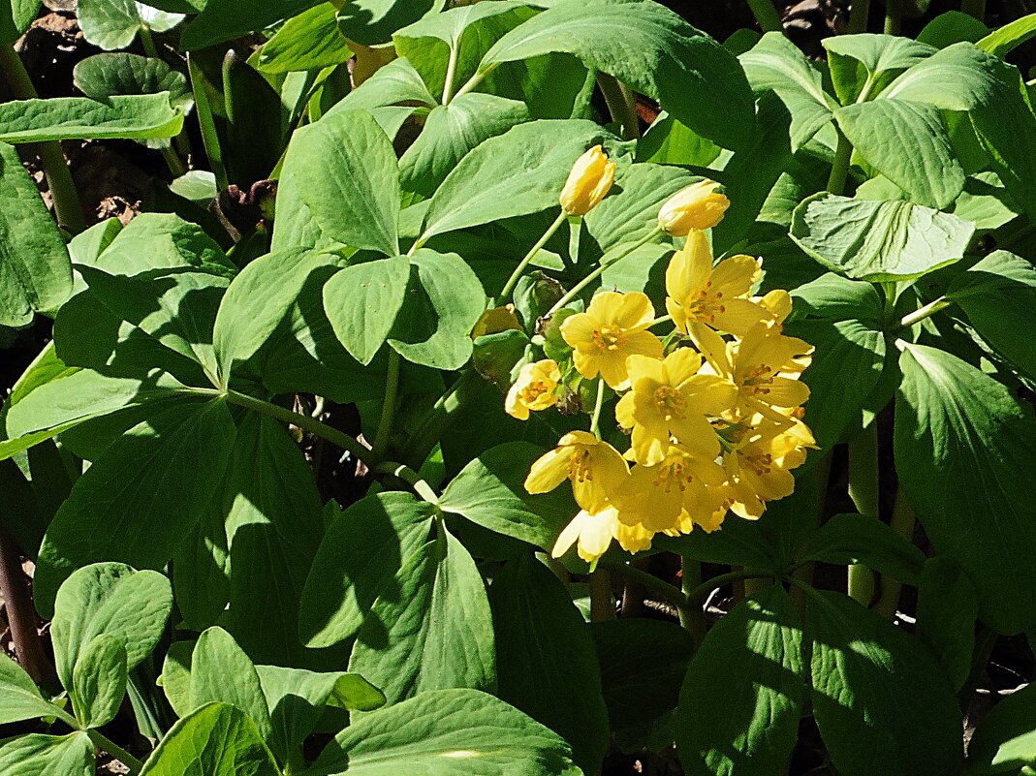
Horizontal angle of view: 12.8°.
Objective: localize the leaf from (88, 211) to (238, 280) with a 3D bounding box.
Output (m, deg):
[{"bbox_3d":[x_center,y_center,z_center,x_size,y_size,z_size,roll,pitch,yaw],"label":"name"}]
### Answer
[{"bbox_3d":[-0.076,-0.030,0.985,0.031,0.008,0.024,12,34,7],"label":"leaf"}]

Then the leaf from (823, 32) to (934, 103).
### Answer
[{"bbox_3d":[0.083,-0.074,1.060,0.025,0.009,0.024,1,18,3],"label":"leaf"}]

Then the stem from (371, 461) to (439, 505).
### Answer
[{"bbox_3d":[-0.023,0.019,0.925,0.017,0.004,0.004,28,0,15],"label":"stem"}]

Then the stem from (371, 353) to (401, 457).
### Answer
[{"bbox_3d":[-0.029,0.004,1.015,0.003,0.025,0.003,10,19,3],"label":"stem"}]

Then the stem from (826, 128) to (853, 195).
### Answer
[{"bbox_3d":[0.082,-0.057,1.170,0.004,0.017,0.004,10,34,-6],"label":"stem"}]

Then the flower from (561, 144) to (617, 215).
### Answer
[{"bbox_3d":[0.014,-0.041,0.920,0.008,0.015,0.008,28,12,0],"label":"flower"}]

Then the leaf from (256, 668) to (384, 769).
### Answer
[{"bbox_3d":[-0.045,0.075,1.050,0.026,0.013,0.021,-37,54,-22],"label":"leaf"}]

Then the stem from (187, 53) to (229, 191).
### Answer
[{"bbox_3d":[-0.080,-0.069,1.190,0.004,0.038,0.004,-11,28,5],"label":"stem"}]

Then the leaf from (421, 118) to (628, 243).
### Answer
[{"bbox_3d":[0.001,-0.045,1.025,0.046,0.009,0.024,-25,47,-16],"label":"leaf"}]

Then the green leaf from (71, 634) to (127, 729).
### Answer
[{"bbox_3d":[-0.081,0.057,0.890,0.011,0.005,0.018,13,72,-2],"label":"green leaf"}]

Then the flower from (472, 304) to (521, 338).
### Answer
[{"bbox_3d":[-0.005,-0.014,1.003,0.011,0.009,0.011,14,35,20],"label":"flower"}]

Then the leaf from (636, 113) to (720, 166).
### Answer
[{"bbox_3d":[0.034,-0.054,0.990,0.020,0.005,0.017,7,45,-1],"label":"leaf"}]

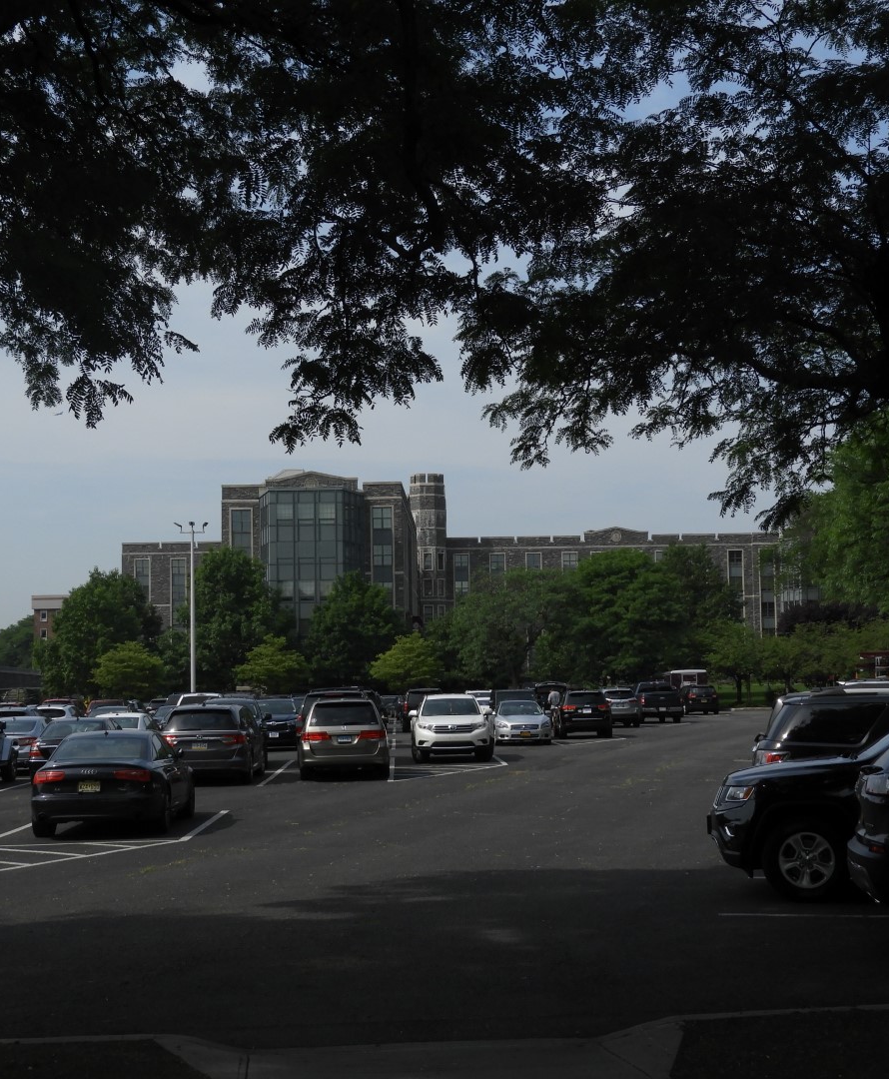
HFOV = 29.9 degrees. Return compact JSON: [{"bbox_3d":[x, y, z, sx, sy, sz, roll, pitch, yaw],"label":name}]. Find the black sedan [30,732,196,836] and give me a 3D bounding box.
[{"bbox_3d":[-4.872,3.534,24.757,1.880,1.455,4.920,-1,-4,-2],"label":"black sedan"}]

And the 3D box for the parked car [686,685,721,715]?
[{"bbox_3d":[15.100,9.499,98.600,1.850,1.690,4.500,-1,-5,0],"label":"parked car"}]

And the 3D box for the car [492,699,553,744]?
[{"bbox_3d":[2.540,6.188,56.600,1.810,1.480,4.850,0,-5,-1],"label":"car"}]

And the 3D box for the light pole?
[{"bbox_3d":[-11.485,3.918,75.500,1.550,9.486,1.500,0,-5,-1],"label":"light pole"}]

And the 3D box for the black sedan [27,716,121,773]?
[{"bbox_3d":[-7.720,4.564,35.900,1.800,1.450,4.650,0,-5,-4],"label":"black sedan"}]

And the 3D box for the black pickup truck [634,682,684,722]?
[{"bbox_3d":[10.220,7.850,80.300,2.030,1.950,5.850,-1,-5,0],"label":"black pickup truck"}]

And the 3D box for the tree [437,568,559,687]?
[{"bbox_3d":[4.111,7.592,128.000,9.500,10.732,9.000,0,-5,-1],"label":"tree"}]

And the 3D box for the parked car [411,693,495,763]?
[{"bbox_3d":[0.116,4.902,43.370,1.910,1.750,4.790,-1,-4,-2],"label":"parked car"}]

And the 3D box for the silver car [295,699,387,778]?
[{"bbox_3d":[-2.220,4.553,38.200,1.960,1.760,5.100,0,-5,-1],"label":"silver car"}]

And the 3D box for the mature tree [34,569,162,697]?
[{"bbox_3d":[-25.196,7.381,121.000,8.500,10.552,8.200,0,-5,-1],"label":"mature tree"}]

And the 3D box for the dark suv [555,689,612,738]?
[{"bbox_3d":[5.206,6.554,62.968,1.940,1.750,4.820,-1,-4,0],"label":"dark suv"}]

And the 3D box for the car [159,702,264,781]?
[{"bbox_3d":[-5.130,4.540,37.200,1.910,1.700,4.800,0,-5,-1],"label":"car"}]

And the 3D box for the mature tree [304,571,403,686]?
[{"bbox_3d":[-6.764,7.626,122.000,7.176,10.386,7.176,-1,-4,0],"label":"mature tree"}]

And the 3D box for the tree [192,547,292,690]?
[{"bbox_3d":[-14.888,6.791,122.000,7.753,12.346,7.753,-1,-4,0],"label":"tree"}]

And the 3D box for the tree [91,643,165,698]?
[{"bbox_3d":[-19.948,8.995,105.000,4.614,5.141,4.614,-1,-4,0],"label":"tree"}]

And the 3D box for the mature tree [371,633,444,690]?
[{"bbox_3d":[-2.483,9.075,113.000,5.000,5.372,5.000,0,-5,-1],"label":"mature tree"}]

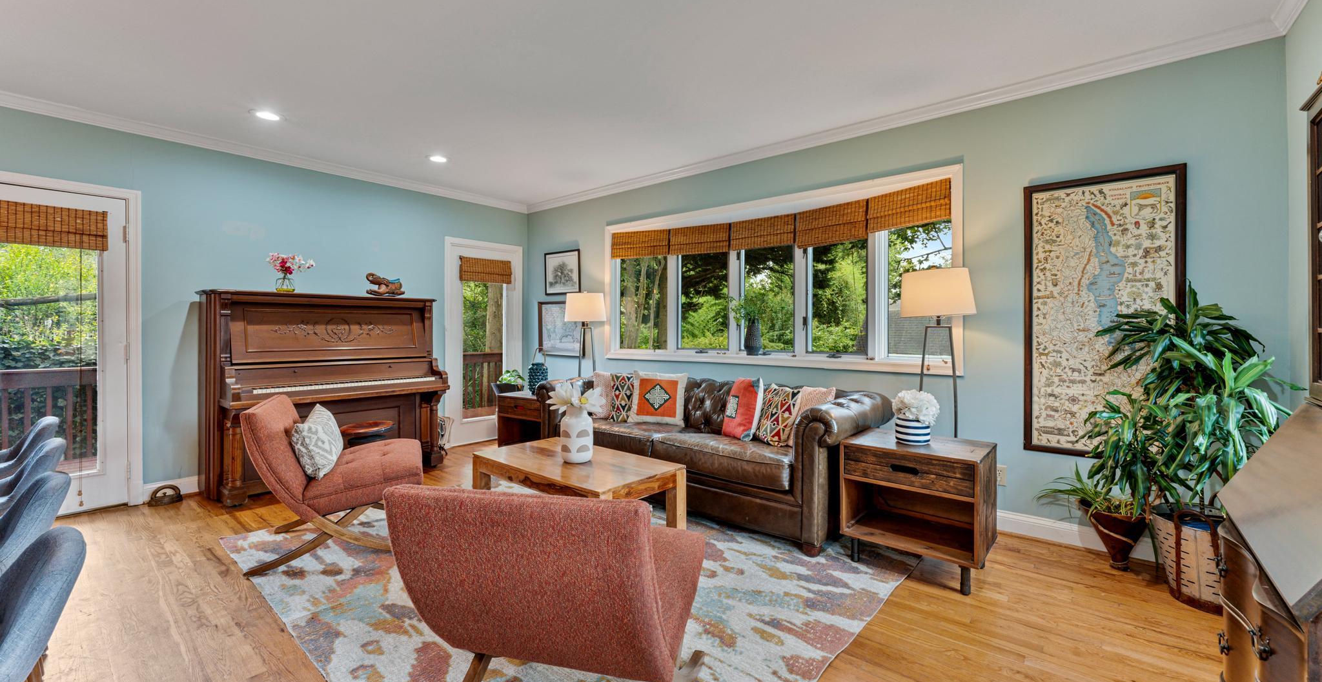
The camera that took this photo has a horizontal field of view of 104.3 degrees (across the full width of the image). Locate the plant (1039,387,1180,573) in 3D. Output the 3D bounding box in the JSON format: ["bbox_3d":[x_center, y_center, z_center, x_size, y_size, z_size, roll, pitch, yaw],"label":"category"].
[{"bbox_3d":[2.125,0.678,2.474,0.500,0.870,0.420,1,2,40],"label":"plant"}]

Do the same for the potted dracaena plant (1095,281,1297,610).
[{"bbox_3d":[2.261,0.429,2.210,0.620,1.380,0.600,1,2,40],"label":"potted dracaena plant"}]

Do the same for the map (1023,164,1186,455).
[{"bbox_3d":[2.258,-0.115,2.657,0.627,1.460,0.032,1,1,39],"label":"map"}]

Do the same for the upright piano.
[{"bbox_3d":[-2.505,0.361,3.995,0.693,1.429,1.569,1,1,39],"label":"upright piano"}]

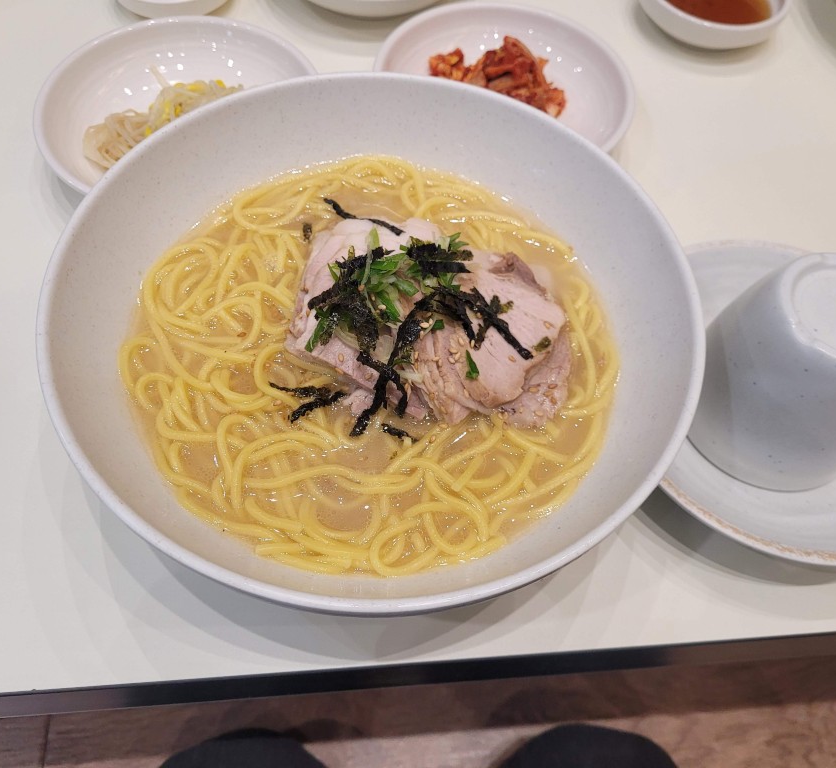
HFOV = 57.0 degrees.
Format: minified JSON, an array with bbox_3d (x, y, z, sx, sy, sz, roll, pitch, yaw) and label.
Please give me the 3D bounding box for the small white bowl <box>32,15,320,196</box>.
[{"bbox_3d":[-0.111,-0.123,0.375,0.134,0.033,0.134,2,59,-3],"label":"small white bowl"}]

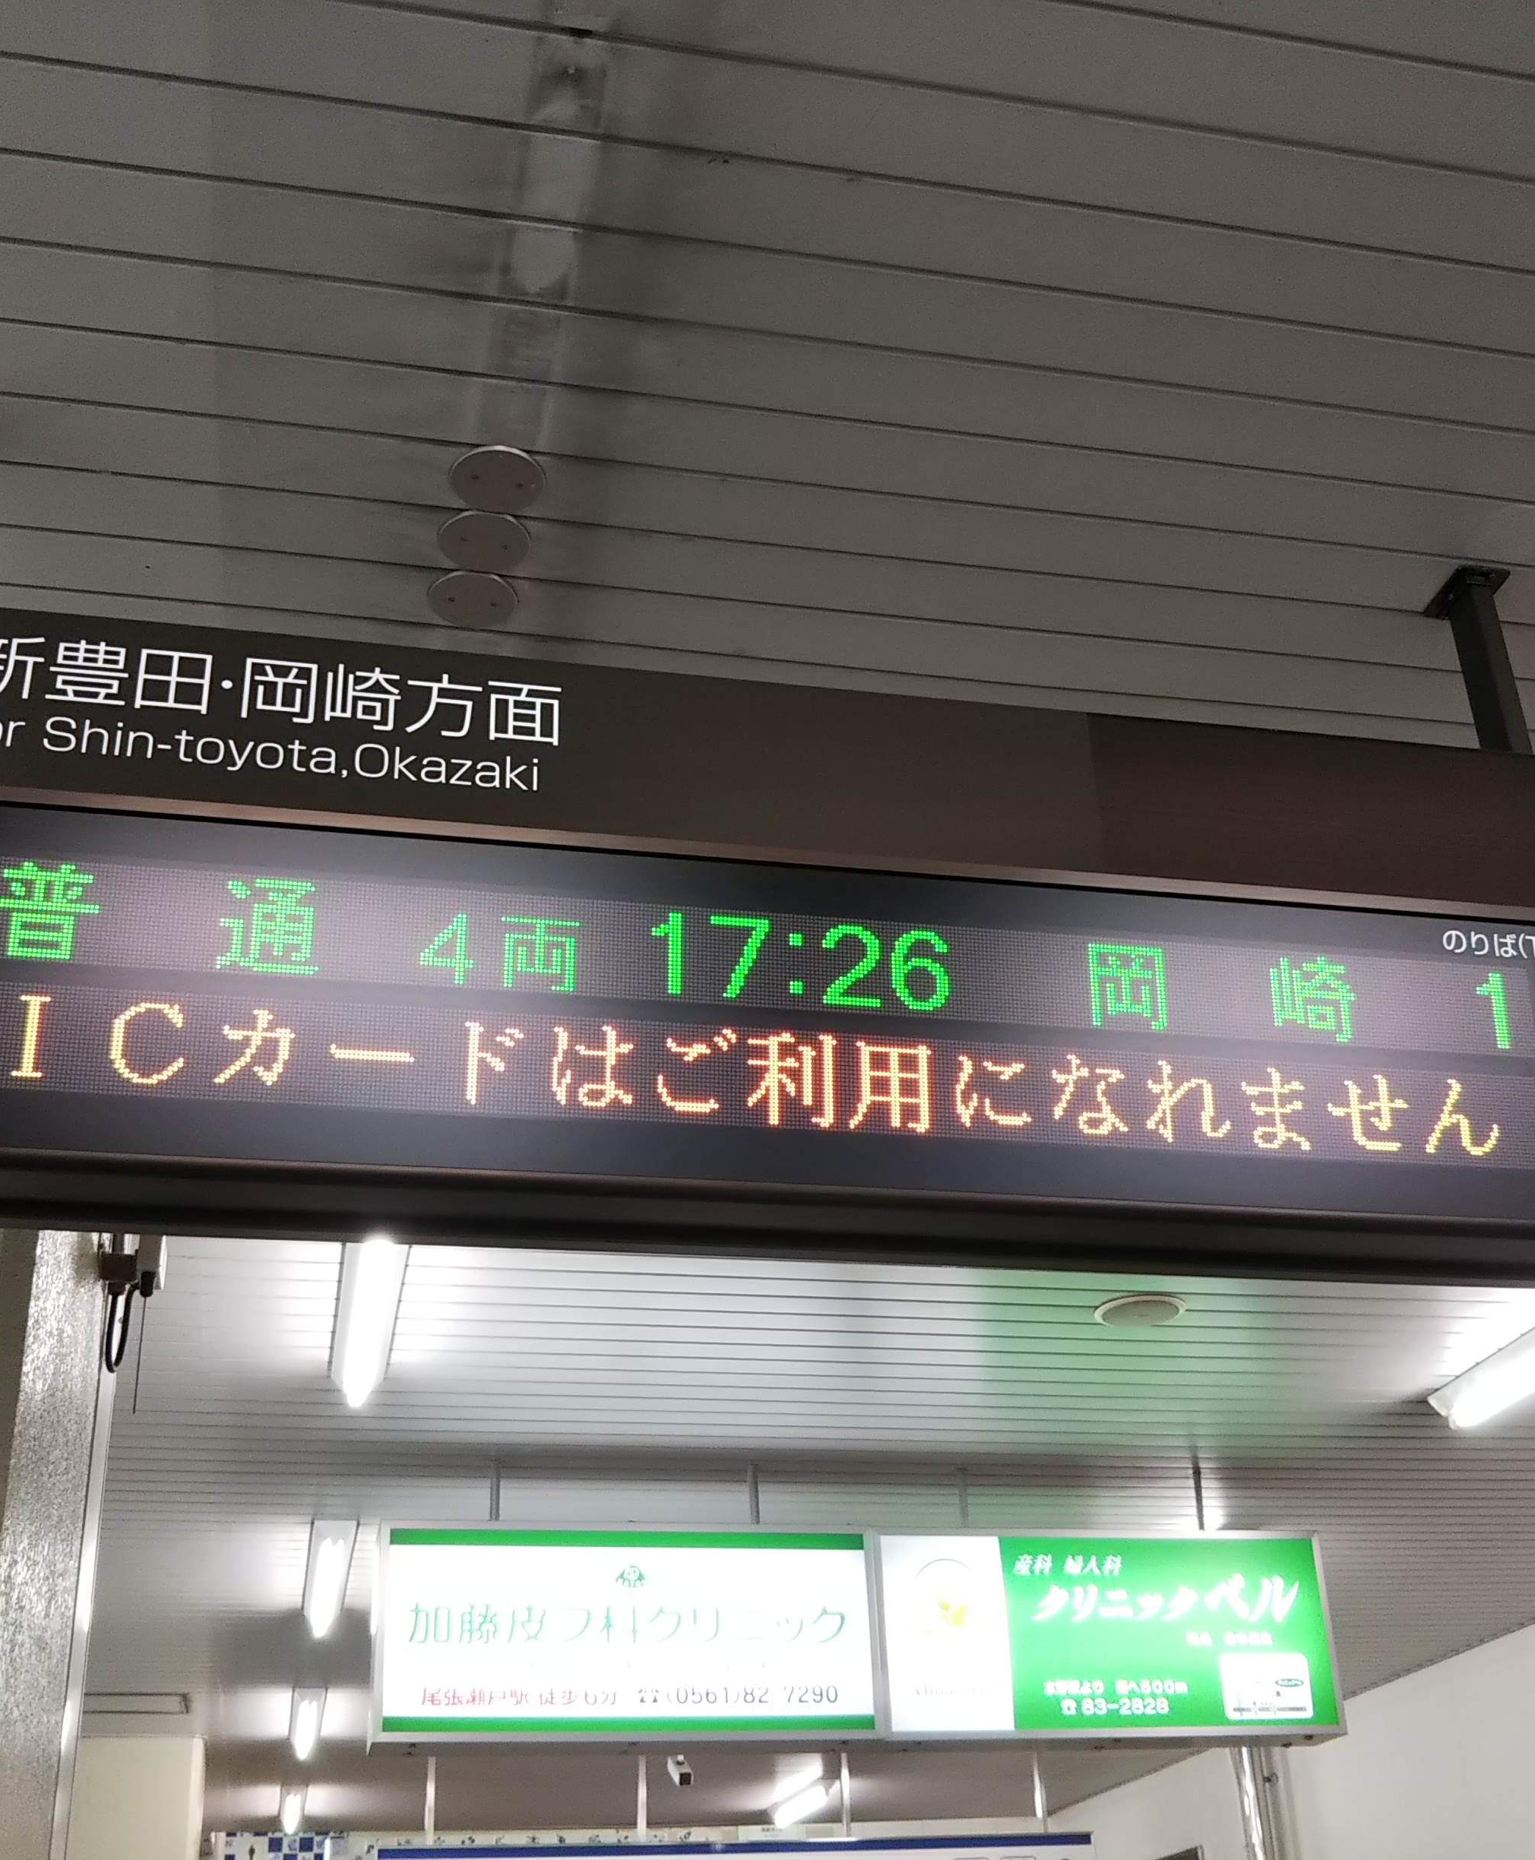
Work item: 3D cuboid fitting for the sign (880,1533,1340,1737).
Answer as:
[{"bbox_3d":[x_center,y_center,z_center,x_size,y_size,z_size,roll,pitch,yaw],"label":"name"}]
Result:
[{"bbox_3d":[0.882,1.887,5.723,1.248,0.522,0.214,4,-30,-12],"label":"sign"}]

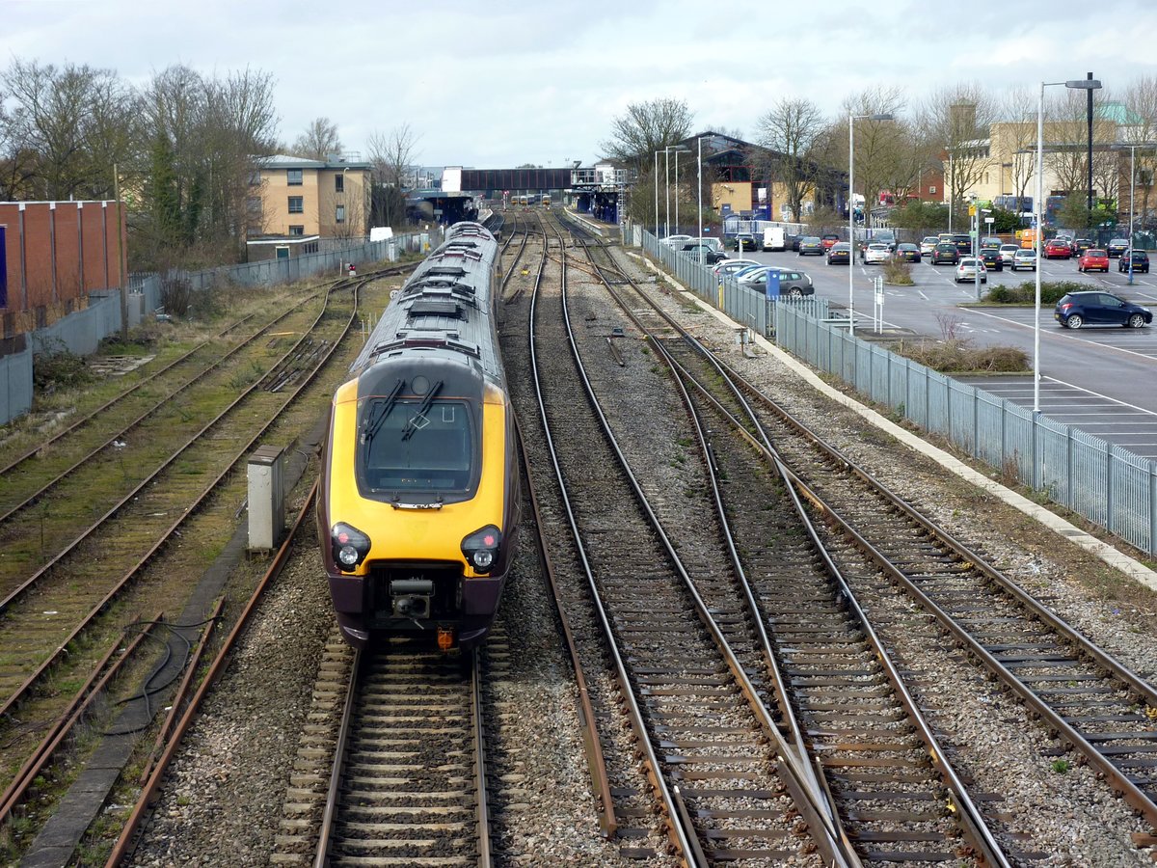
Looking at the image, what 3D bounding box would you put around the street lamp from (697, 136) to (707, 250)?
[{"bbox_3d":[7.199,-11.888,130.572,1.300,8.200,0.350,-1,6,-2],"label":"street lamp"}]

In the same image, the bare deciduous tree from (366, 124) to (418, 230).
[{"bbox_3d":[-19.702,-27.052,255.369,5.400,11.600,5.400,-1,6,0],"label":"bare deciduous tree"}]

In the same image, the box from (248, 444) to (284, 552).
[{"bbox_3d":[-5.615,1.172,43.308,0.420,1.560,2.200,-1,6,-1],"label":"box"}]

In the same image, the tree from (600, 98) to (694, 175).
[{"bbox_3d":[6.589,-25.699,230.000,9.000,12.660,9.000,0,6,0],"label":"tree"}]

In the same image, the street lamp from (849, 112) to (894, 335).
[{"bbox_3d":[9.286,-6.105,76.300,1.400,8.170,0.330,-1,6,-2],"label":"street lamp"}]

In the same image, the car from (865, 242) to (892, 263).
[{"bbox_3d":[20.725,-12.607,166.757,1.770,1.470,4.300,0,6,5],"label":"car"}]

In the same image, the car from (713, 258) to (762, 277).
[{"bbox_3d":[9.560,-9.042,135.219,4.200,1.480,1.770,-1,6,-2],"label":"car"}]

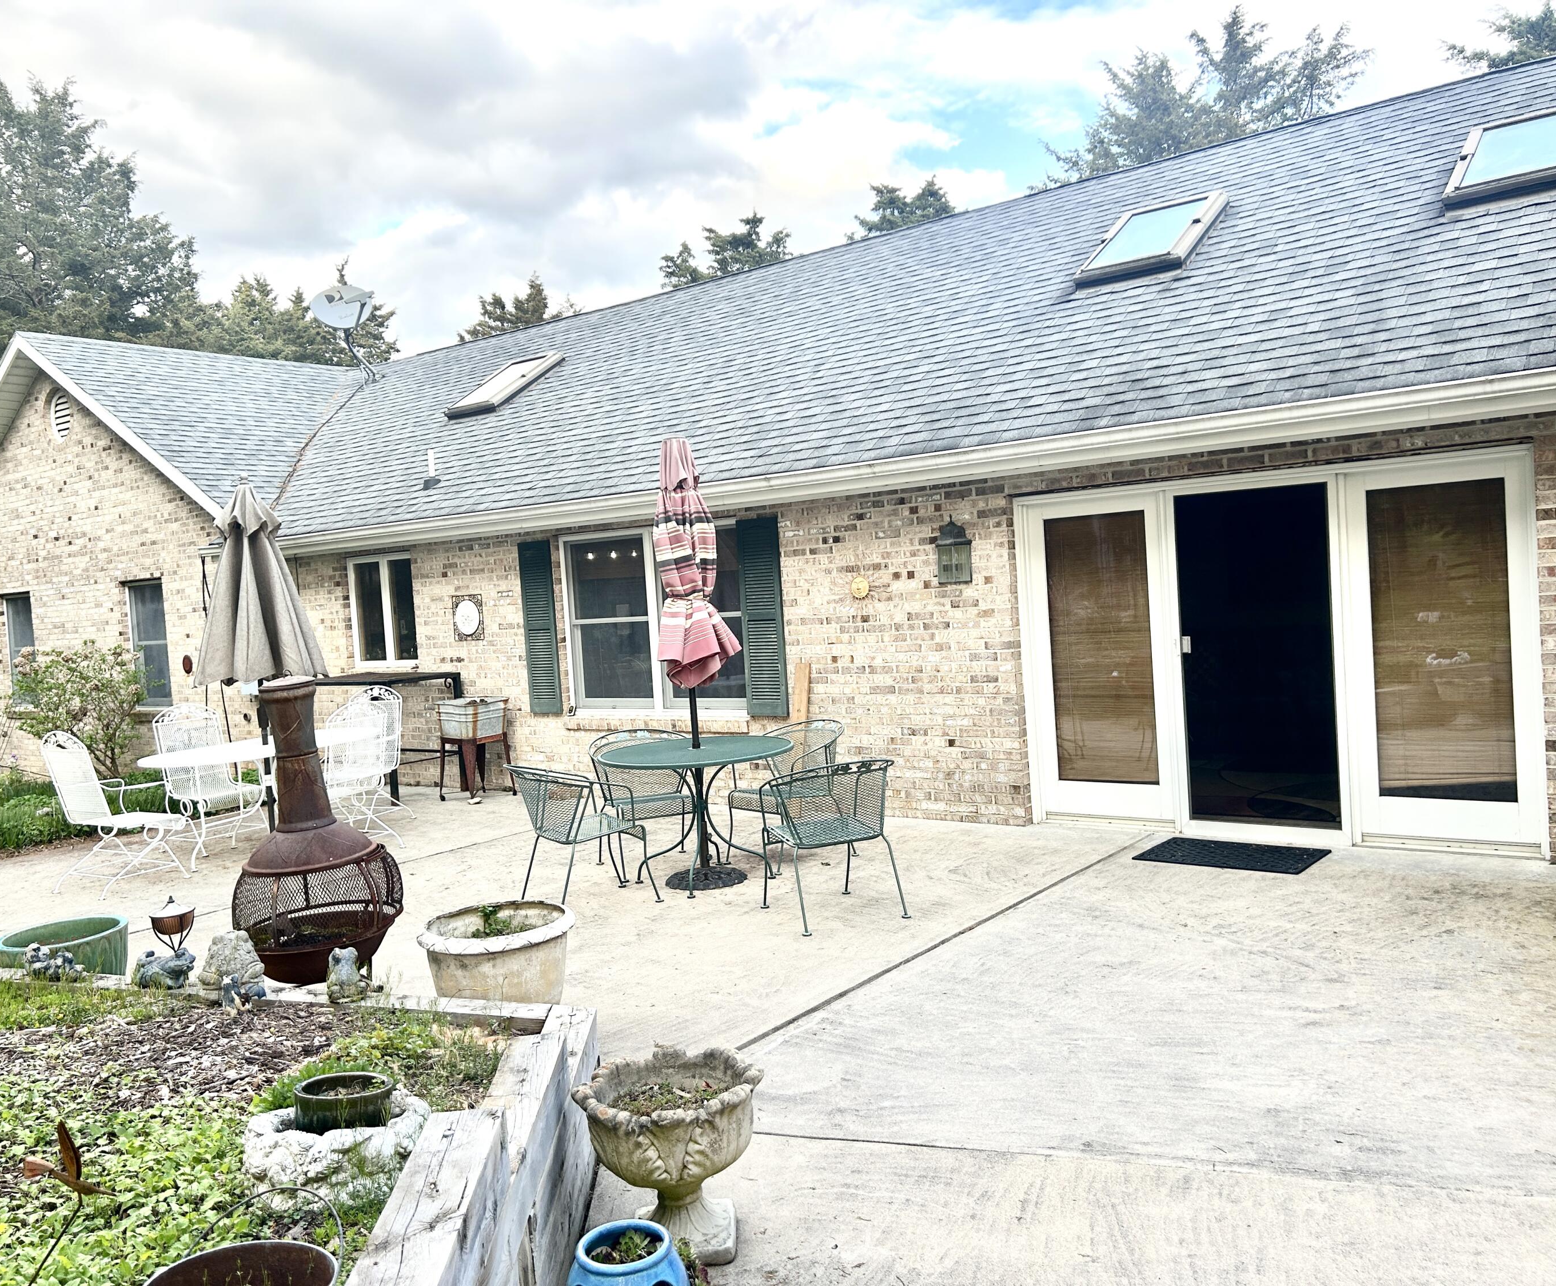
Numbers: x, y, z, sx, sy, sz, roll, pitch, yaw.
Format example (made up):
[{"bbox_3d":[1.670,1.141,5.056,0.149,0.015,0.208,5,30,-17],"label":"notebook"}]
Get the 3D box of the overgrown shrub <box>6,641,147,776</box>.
[{"bbox_3d":[-7.430,0.674,13.645,1.400,1.450,1.250,-1,4,38],"label":"overgrown shrub"}]

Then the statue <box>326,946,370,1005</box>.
[{"bbox_3d":[-1.633,1.236,4.846,0.145,0.195,0.130,-2,3,39],"label":"statue"}]

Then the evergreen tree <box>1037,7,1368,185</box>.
[{"bbox_3d":[8.139,-5.734,23.816,6.200,11.600,6.200,-3,2,20],"label":"evergreen tree"}]

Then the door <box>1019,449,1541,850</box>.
[{"bbox_3d":[2.609,0.083,7.058,2.755,1.995,0.130,-2,3,39],"label":"door"}]

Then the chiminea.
[{"bbox_3d":[-1.843,0.823,5.083,0.650,1.310,0.650,-6,4,-28],"label":"chiminea"}]

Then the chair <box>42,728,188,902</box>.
[{"bbox_3d":[-4.232,1.048,8.203,0.630,1.000,0.690,-2,3,34],"label":"chair"}]

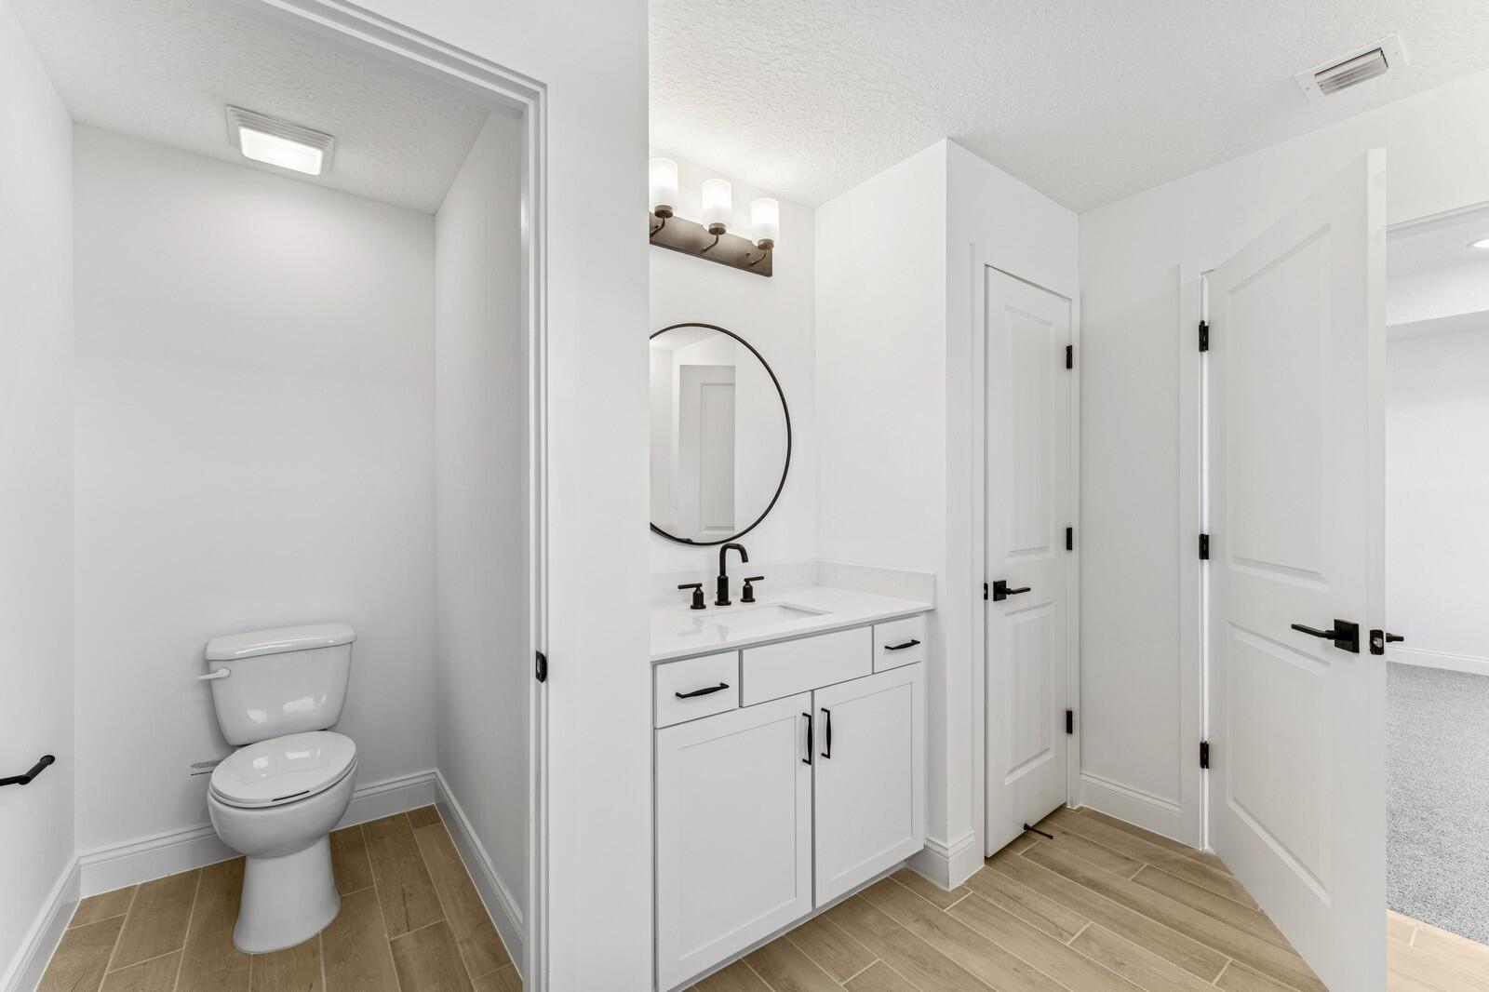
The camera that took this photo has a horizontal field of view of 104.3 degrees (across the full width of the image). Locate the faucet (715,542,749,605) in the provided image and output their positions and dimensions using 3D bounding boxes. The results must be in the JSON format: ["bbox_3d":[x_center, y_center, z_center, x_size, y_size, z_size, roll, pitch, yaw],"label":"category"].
[{"bbox_3d":[-0.038,0.254,1.851,0.053,0.200,0.155,0,-1,-37],"label":"faucet"}]

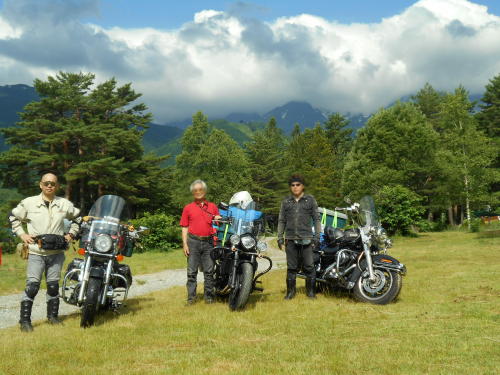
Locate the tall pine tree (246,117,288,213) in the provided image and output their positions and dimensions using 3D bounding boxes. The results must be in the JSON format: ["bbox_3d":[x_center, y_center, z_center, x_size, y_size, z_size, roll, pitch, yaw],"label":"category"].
[{"bbox_3d":[0.873,-0.749,31.000,2.200,5.600,2.200,0,0,0],"label":"tall pine tree"}]

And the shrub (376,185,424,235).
[{"bbox_3d":[5.349,0.815,22.000,1.800,1.800,1.700,0,0,0],"label":"shrub"}]

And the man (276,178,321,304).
[{"bbox_3d":[0.687,0.708,8.800,0.620,1.760,0.360,0,0,3],"label":"man"}]

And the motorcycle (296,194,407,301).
[{"bbox_3d":[1.370,0.880,9.400,0.950,1.500,2.350,0,0,-32],"label":"motorcycle"}]

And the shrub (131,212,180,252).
[{"bbox_3d":[-2.422,1.154,16.000,1.350,1.060,1.200,0,0,0],"label":"shrub"}]

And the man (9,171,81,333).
[{"bbox_3d":[-2.343,0.735,7.080,0.820,1.780,0.450,0,0,-9],"label":"man"}]

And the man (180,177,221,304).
[{"bbox_3d":[-0.678,0.762,8.600,0.570,1.700,0.380,0,0,-6],"label":"man"}]

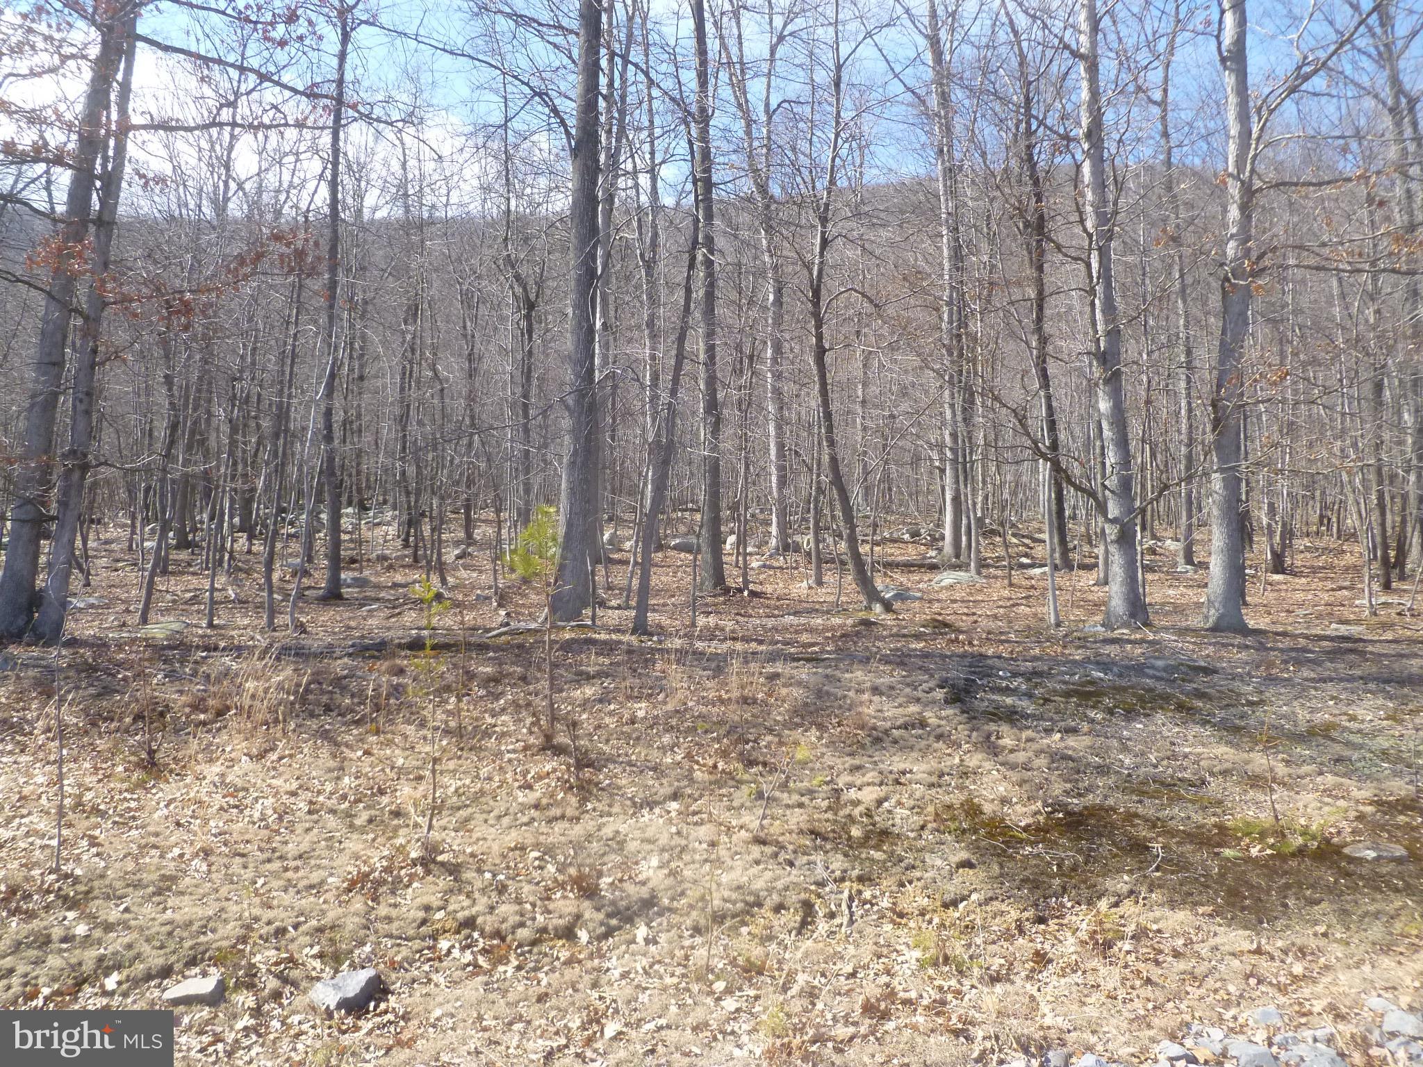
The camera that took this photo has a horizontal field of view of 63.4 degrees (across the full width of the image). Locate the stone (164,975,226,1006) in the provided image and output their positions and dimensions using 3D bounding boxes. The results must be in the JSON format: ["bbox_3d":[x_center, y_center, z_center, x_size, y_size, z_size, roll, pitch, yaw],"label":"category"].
[{"bbox_3d":[-2.383,2.104,5.300,0.275,0.100,0.210,3,-5,-24],"label":"stone"}]

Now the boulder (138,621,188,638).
[{"bbox_3d":[-6.005,1.047,12.600,0.530,0.155,0.400,3,-5,-25],"label":"boulder"}]

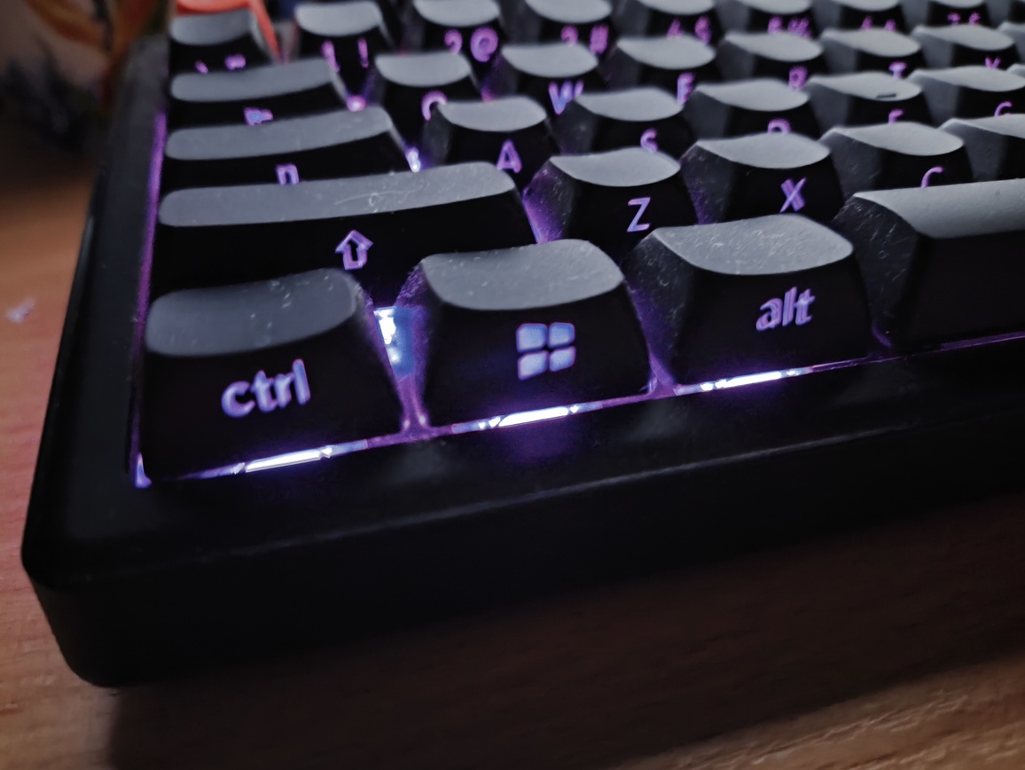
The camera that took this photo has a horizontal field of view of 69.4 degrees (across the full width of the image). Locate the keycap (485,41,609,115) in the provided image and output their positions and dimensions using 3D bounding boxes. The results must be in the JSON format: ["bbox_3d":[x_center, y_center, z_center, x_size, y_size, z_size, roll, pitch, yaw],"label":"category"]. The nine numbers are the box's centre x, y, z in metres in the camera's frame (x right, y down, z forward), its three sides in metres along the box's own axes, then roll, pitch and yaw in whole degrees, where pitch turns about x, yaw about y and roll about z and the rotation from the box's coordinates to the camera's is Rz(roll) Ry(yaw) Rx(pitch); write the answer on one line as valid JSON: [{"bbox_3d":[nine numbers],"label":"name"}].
[{"bbox_3d":[0.005,-0.046,0.115,0.018,0.010,0.018,-10,44,-14],"label":"keycap"}]

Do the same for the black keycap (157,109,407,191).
[{"bbox_3d":[-0.028,-0.027,0.092,0.032,0.010,0.018,-10,44,-14],"label":"black keycap"}]

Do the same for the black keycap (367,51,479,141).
[{"bbox_3d":[-0.013,-0.043,0.110,0.018,0.010,0.018,-10,44,-14],"label":"black keycap"}]

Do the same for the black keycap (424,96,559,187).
[{"bbox_3d":[-0.003,-0.032,0.098,0.018,0.010,0.018,-10,44,-14],"label":"black keycap"}]

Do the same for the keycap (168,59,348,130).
[{"bbox_3d":[-0.036,-0.039,0.105,0.028,0.010,0.018,-10,44,-14],"label":"keycap"}]

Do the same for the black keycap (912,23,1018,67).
[{"bbox_3d":[0.078,-0.058,0.133,0.018,0.010,0.018,-10,44,-14],"label":"black keycap"}]

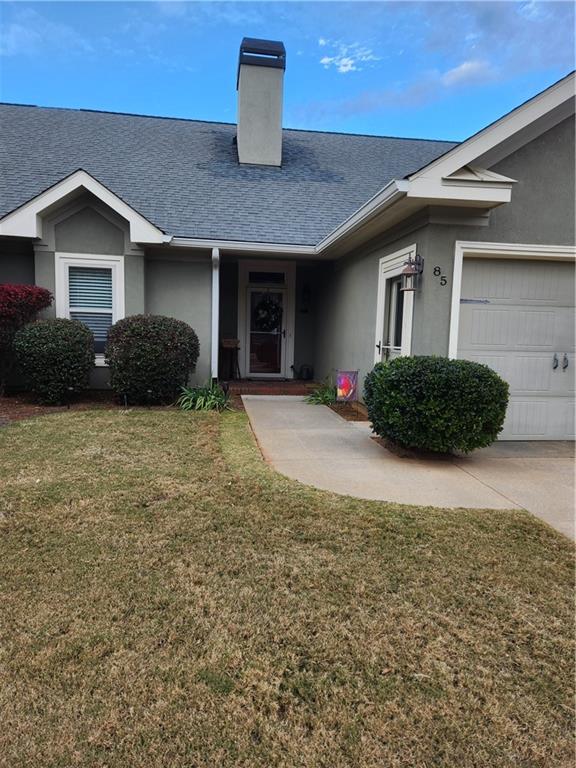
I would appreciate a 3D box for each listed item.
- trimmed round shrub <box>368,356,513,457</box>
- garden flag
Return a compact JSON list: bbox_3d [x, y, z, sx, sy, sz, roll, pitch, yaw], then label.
[{"bbox_3d":[1.513,0.205,5.397,1.400,0.980,1.280,1,6,0],"label":"trimmed round shrub"},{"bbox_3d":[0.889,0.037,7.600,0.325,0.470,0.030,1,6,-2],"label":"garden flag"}]

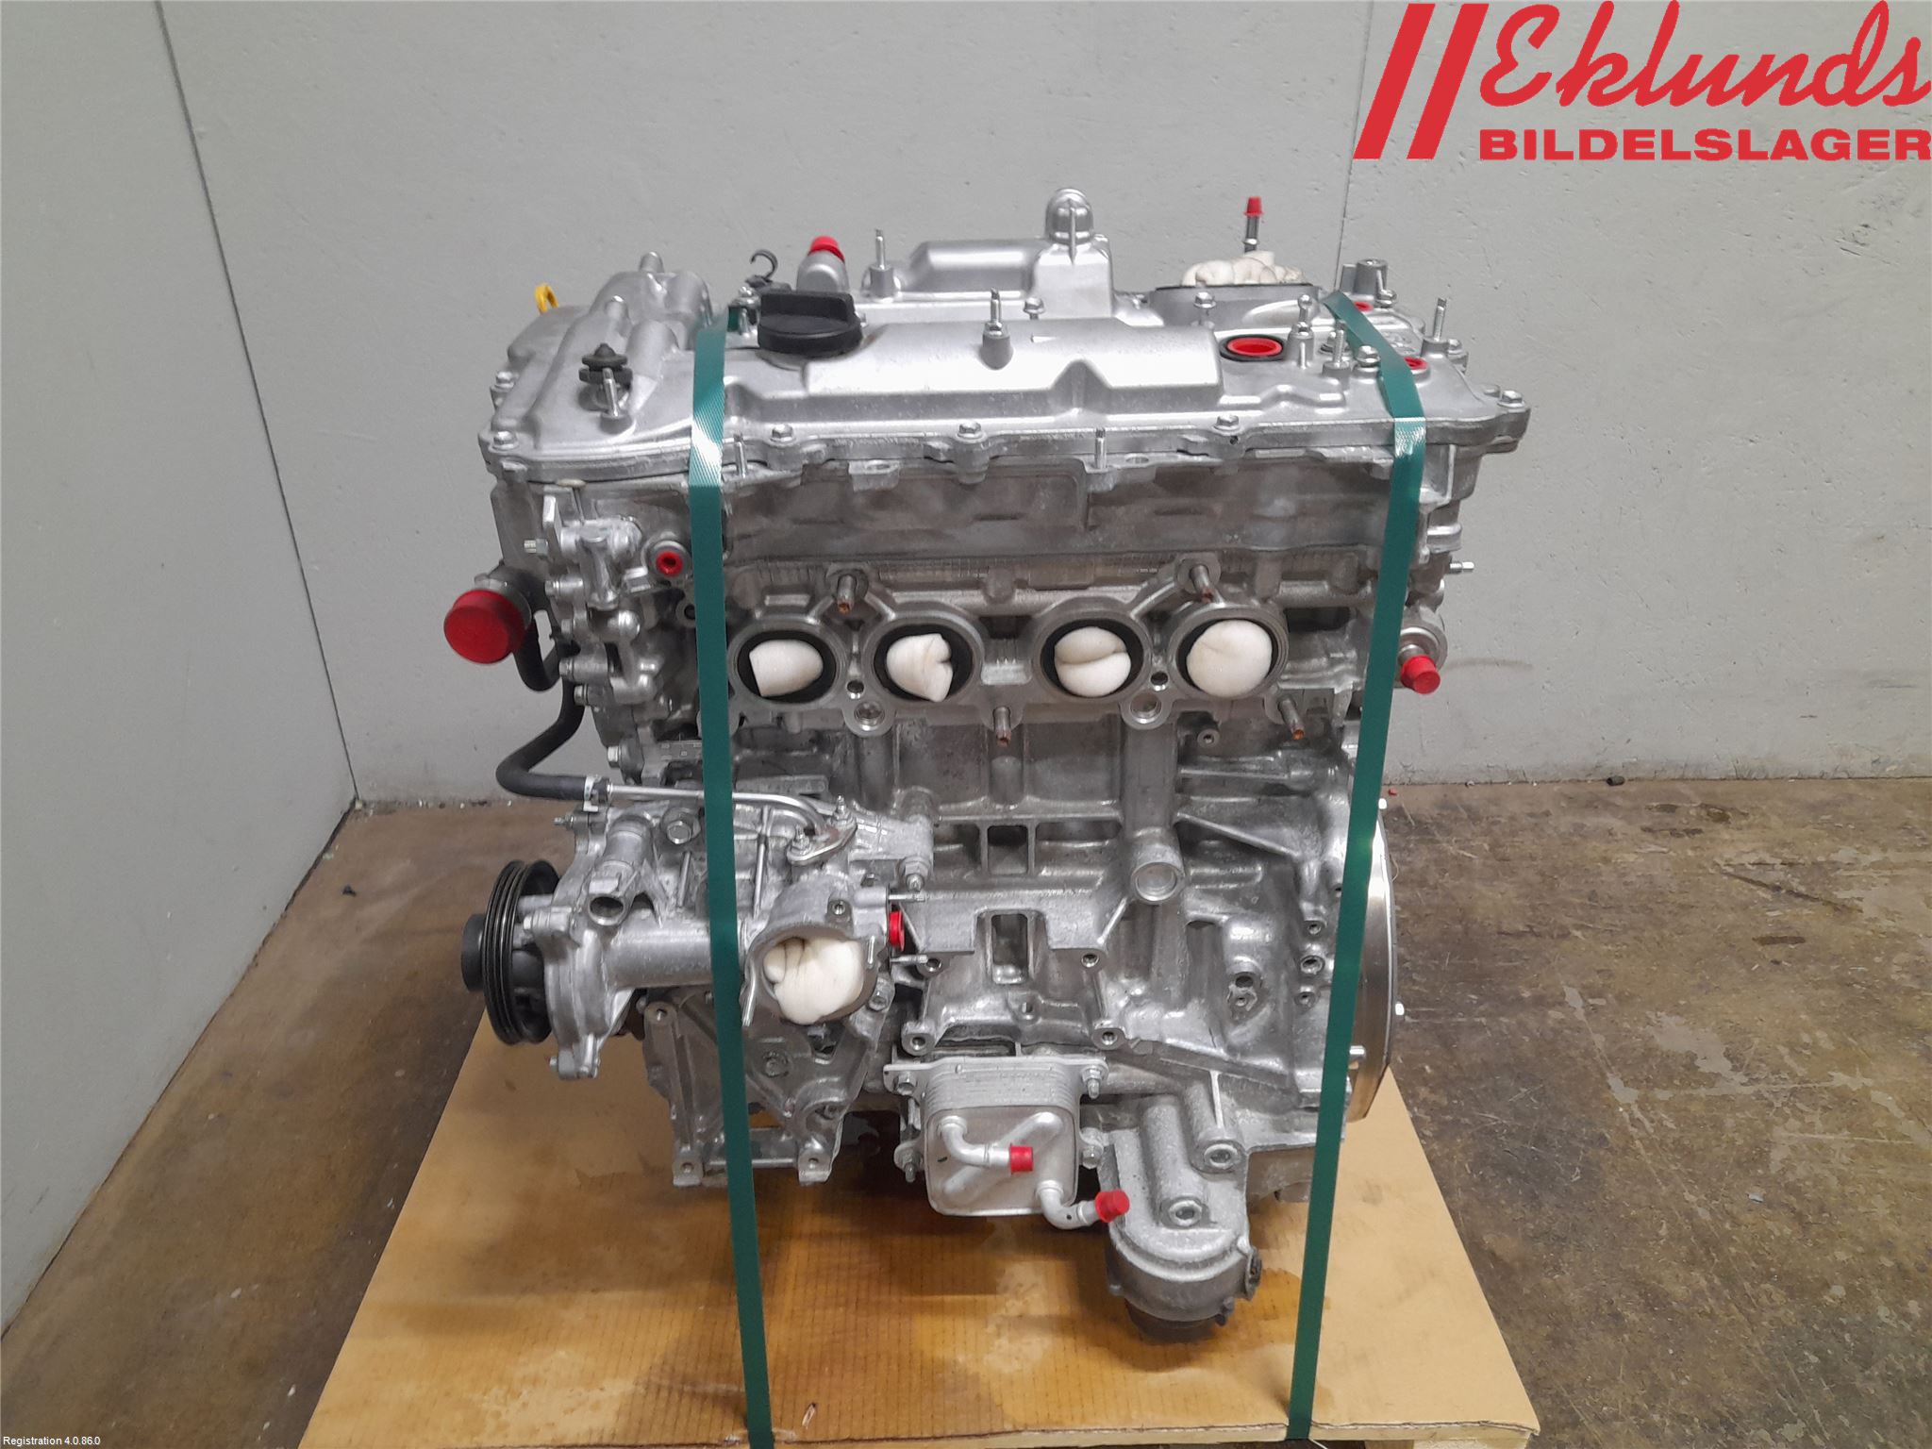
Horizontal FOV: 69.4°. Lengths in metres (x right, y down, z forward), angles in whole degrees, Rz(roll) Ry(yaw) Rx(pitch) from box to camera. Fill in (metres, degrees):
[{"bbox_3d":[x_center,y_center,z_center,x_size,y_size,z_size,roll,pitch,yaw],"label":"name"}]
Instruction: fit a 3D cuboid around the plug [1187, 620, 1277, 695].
[{"bbox_3d":[0.150,-0.038,0.790,0.050,0.046,0.042,-1,29,-3],"label":"plug"}]

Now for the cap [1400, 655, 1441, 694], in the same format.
[{"bbox_3d":[0.260,-0.028,0.800,0.020,0.020,0.019,-4,31,-8],"label":"cap"}]

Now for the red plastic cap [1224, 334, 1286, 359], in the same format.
[{"bbox_3d":[0.164,-0.213,0.790,0.033,0.013,0.033,0,32,0],"label":"red plastic cap"}]

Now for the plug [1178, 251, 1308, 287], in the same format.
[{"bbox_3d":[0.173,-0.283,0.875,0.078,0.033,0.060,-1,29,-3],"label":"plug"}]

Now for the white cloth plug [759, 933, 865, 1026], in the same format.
[{"bbox_3d":[-0.091,0.151,0.830,0.064,0.058,0.050,-1,29,-3],"label":"white cloth plug"}]

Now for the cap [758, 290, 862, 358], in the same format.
[{"bbox_3d":[-0.088,-0.229,0.790,0.059,0.029,0.059,-1,32,-3],"label":"cap"}]

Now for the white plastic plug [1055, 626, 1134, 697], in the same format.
[{"bbox_3d":[0.072,-0.036,0.795,0.045,0.042,0.040,-1,29,-3],"label":"white plastic plug"}]

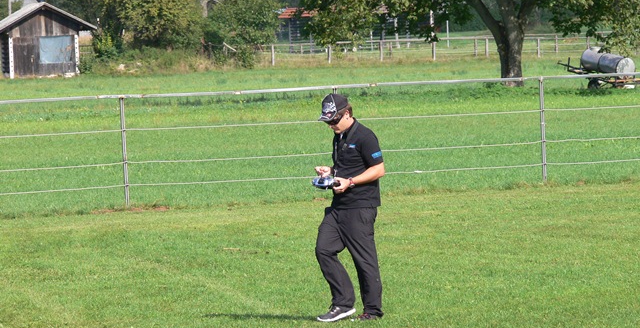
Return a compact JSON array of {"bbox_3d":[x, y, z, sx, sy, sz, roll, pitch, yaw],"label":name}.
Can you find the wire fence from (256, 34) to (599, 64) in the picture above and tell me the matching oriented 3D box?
[{"bbox_3d":[5.879,-6.234,275.000,18.700,1.200,0.150,-3,2,0],"label":"wire fence"}]

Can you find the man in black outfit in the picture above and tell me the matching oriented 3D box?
[{"bbox_3d":[0.228,0.336,38.800,0.500,1.740,0.520,-4,2,-30],"label":"man in black outfit"}]

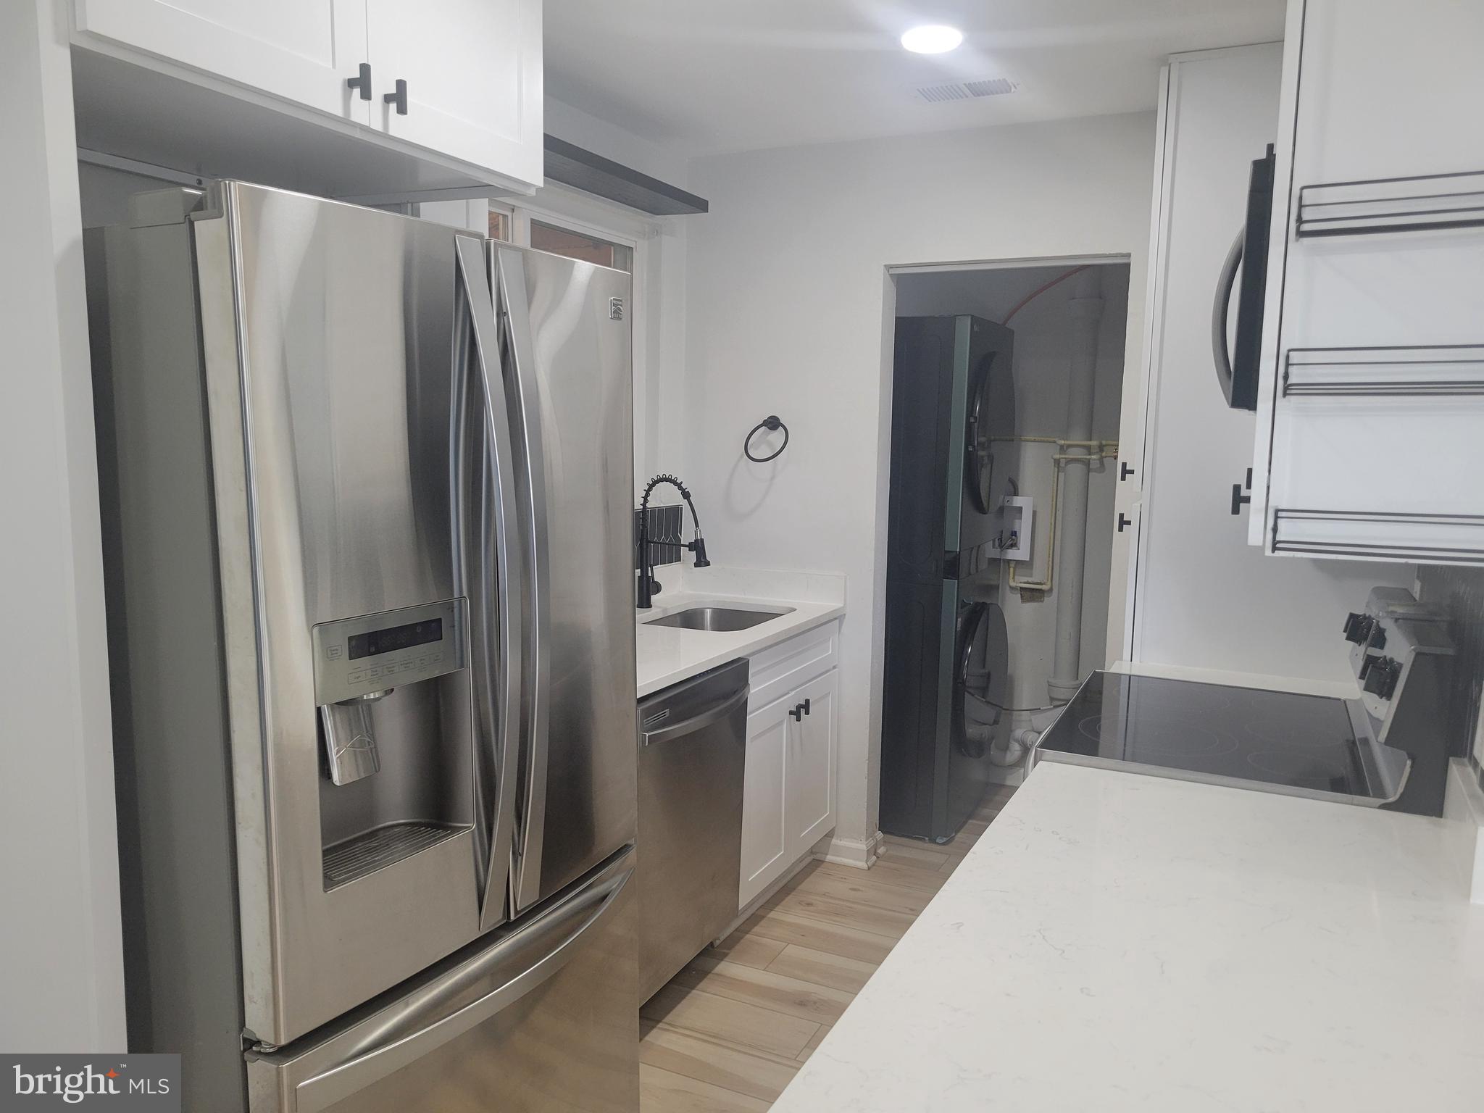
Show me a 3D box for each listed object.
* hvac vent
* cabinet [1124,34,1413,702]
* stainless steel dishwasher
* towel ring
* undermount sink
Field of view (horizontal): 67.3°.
[{"bbox_3d":[0.626,-1.278,3.070,0.290,0.022,0.160,4,7,25],"label":"hvac vent"},{"bbox_3d":[1.393,-0.032,2.992,0.630,2.425,0.505,4,7,25],"label":"cabinet"},{"bbox_3d":[-0.384,0.692,3.053,0.635,0.820,0.605,4,7,25],"label":"stainless steel dishwasher"},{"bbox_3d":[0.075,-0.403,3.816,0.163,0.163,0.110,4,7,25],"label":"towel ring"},{"bbox_3d":[-0.072,0.293,3.551,0.355,0.200,0.525,4,7,25],"label":"undermount sink"}]

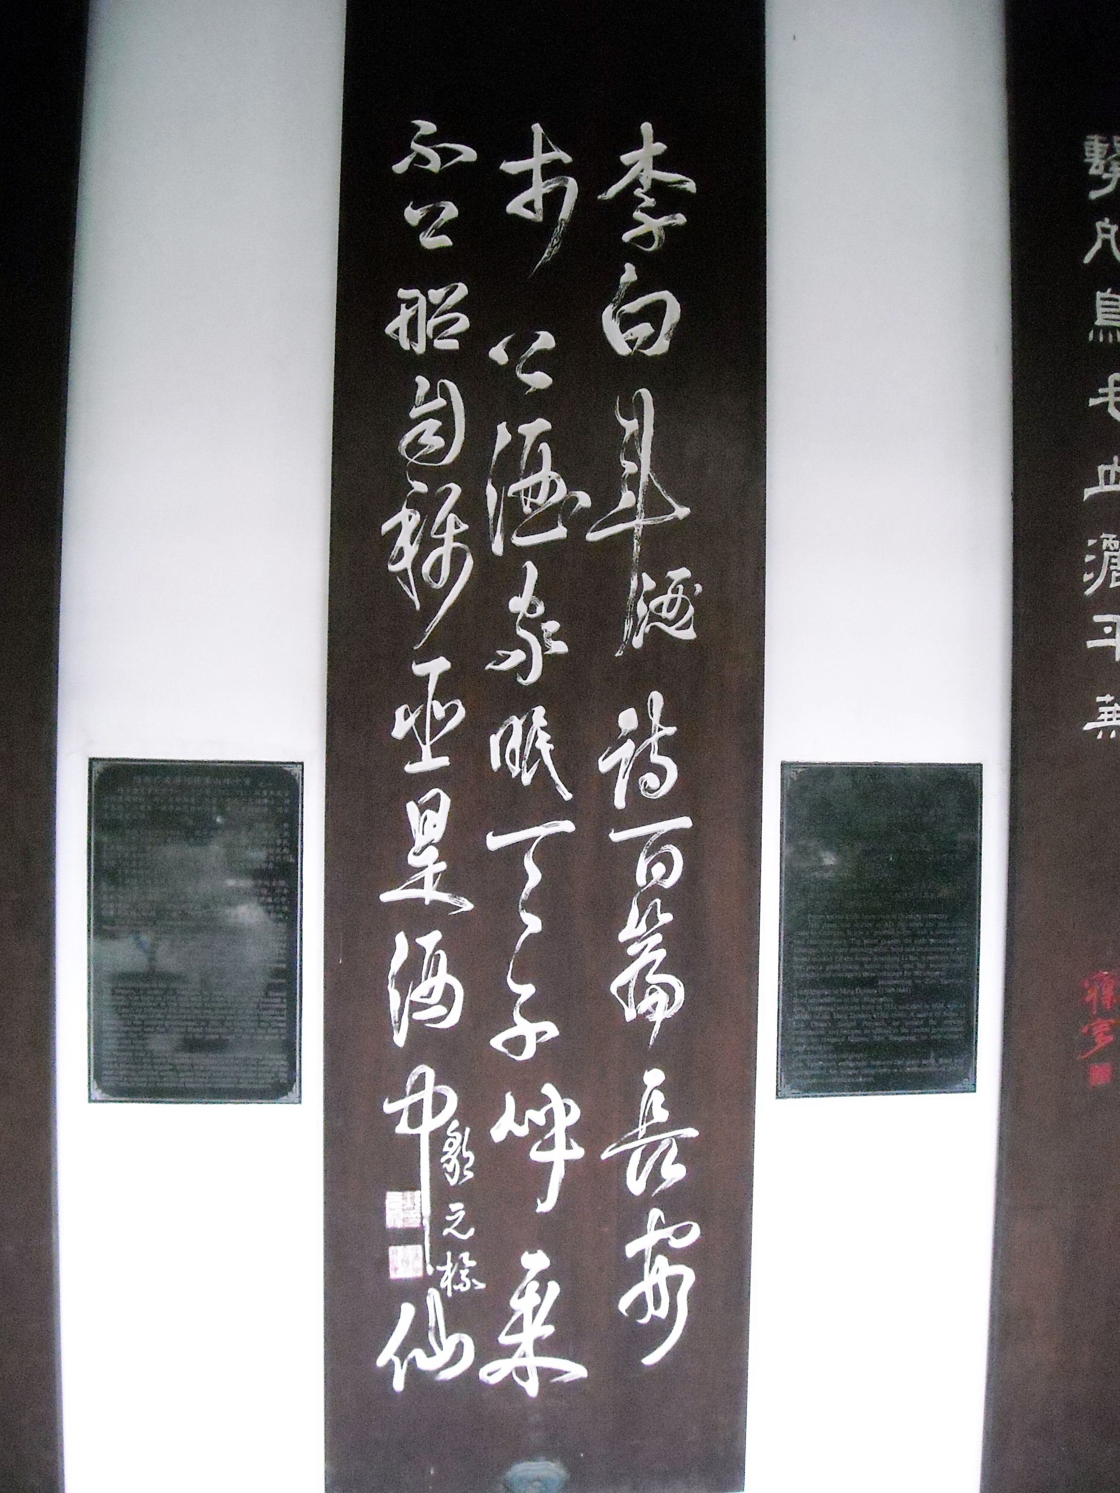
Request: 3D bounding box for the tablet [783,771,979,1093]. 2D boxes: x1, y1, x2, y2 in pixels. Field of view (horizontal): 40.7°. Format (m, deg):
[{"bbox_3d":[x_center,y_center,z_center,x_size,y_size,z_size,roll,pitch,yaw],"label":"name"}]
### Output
[{"bbox_3d":[0.561,0.322,2.647,0.360,0.584,0.025,1,0,-4],"label":"tablet"}]

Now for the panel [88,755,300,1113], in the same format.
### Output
[{"bbox_3d":[-0.618,0.316,2.565,0.360,0.584,0.025,1,0,-4],"label":"panel"}]

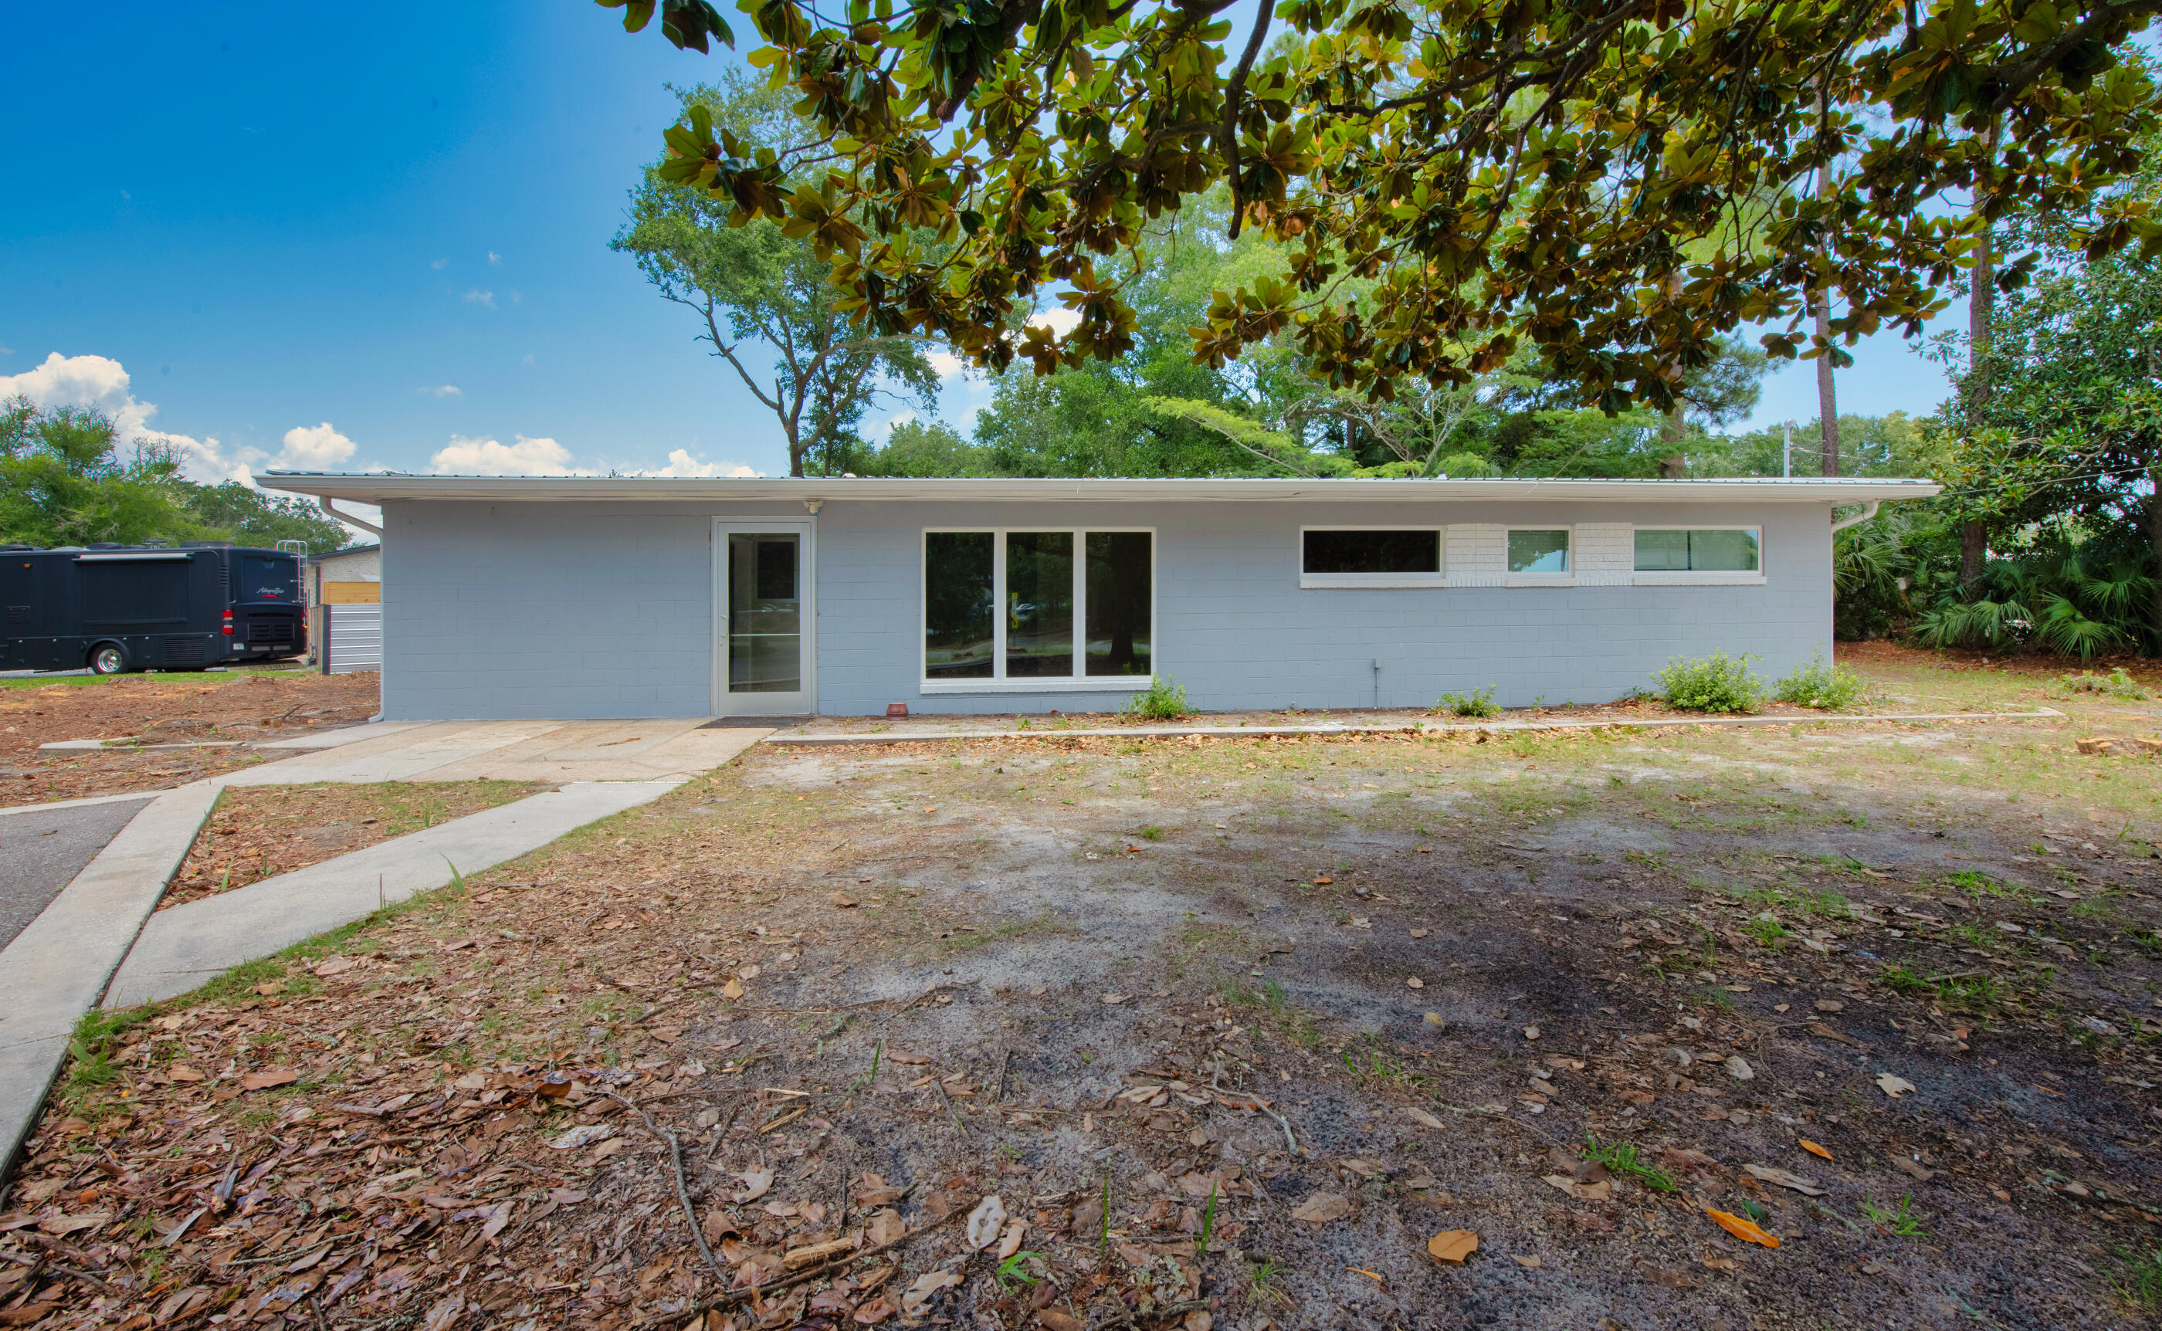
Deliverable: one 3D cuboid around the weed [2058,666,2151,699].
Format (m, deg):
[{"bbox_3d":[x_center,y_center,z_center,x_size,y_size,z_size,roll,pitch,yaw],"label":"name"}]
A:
[{"bbox_3d":[14.124,0.256,11.600,0.750,0.330,0.620,0,3,0],"label":"weed"}]

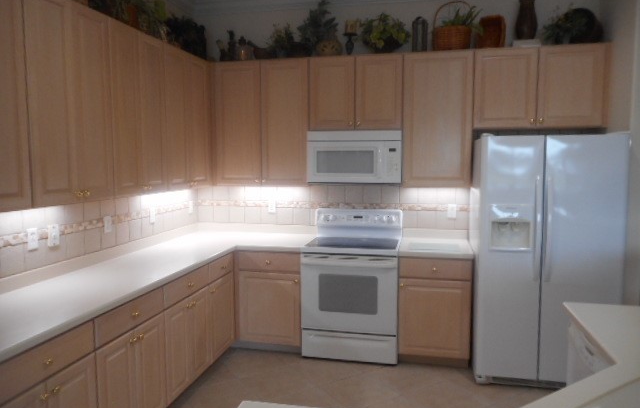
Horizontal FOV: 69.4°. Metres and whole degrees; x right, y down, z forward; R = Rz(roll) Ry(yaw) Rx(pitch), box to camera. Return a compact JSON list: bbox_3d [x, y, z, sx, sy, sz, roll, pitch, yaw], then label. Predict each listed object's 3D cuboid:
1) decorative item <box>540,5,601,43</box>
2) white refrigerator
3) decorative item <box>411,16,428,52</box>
[{"bbox_3d":[1.915,-1.328,3.518,0.415,0.299,0.230,1,6,12],"label":"decorative item"},{"bbox_3d":[1.635,0.388,3.479,0.890,1.775,0.790,1,6,12],"label":"white refrigerator"},{"bbox_3d":[0.804,-1.351,3.736,0.142,0.318,0.140,1,6,12],"label":"decorative item"}]

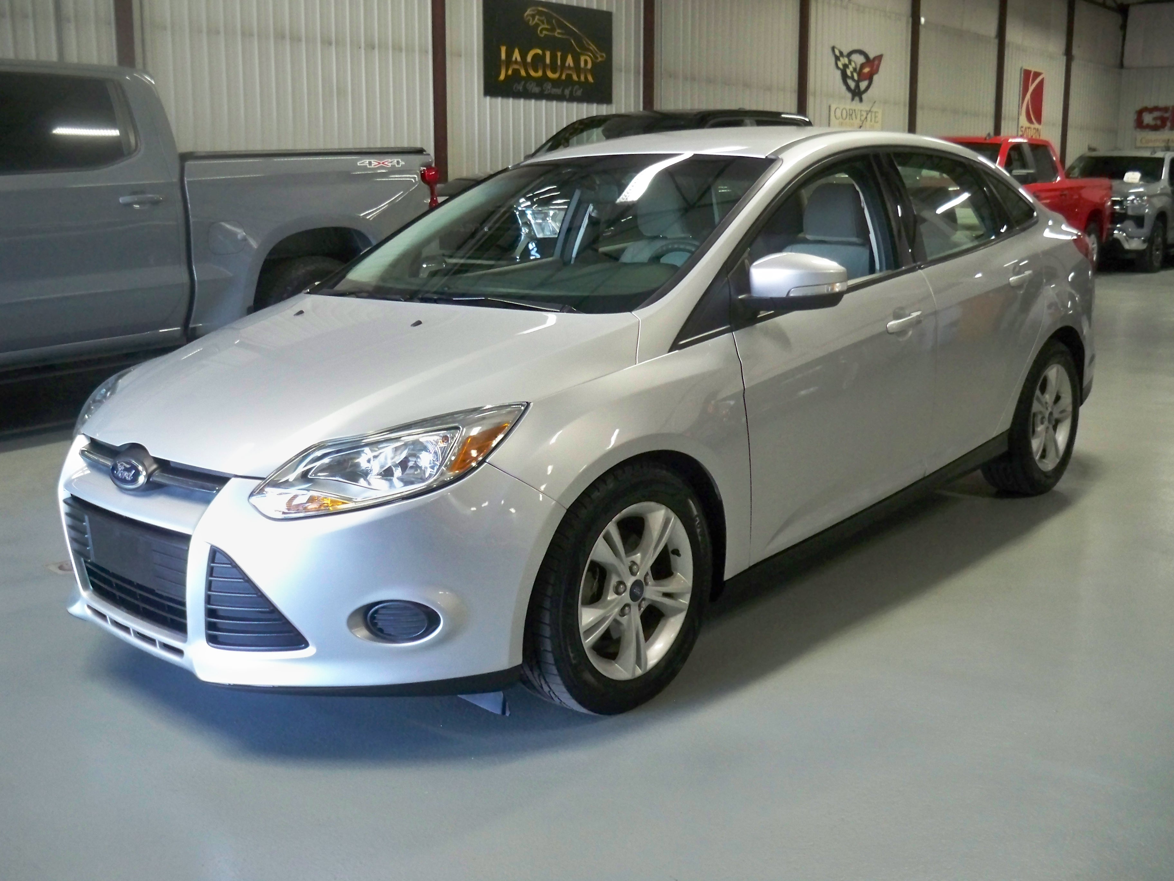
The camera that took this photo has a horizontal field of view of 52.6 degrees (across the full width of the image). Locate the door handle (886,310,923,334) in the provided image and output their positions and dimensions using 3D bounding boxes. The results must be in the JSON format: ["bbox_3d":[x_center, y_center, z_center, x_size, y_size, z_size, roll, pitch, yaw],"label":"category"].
[{"bbox_3d":[0.975,-0.369,3.633,0.050,0.042,0.190,11,17,41],"label":"door handle"}]

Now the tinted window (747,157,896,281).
[{"bbox_3d":[0.666,-0.637,3.484,0.100,0.440,0.960,-16,-2,44],"label":"tinted window"}]

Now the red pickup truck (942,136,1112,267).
[{"bbox_3d":[5.530,-3.273,16.856,2.060,1.920,5.880,9,15,39],"label":"red pickup truck"}]

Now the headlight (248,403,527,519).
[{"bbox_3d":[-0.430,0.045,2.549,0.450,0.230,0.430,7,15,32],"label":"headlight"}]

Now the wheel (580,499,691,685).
[{"bbox_3d":[0.070,0.352,2.911,0.170,0.435,0.435,11,17,41],"label":"wheel"}]

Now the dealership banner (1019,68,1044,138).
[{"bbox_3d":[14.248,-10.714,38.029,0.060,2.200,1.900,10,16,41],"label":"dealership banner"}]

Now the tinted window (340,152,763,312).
[{"bbox_3d":[-0.188,-0.648,3.602,1.340,0.150,1.000,11,41,41],"label":"tinted window"}]

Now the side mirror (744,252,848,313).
[{"bbox_3d":[0.539,-0.414,3.081,0.210,0.150,0.185,11,17,41],"label":"side mirror"}]

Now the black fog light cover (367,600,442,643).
[{"bbox_3d":[-0.397,0.389,2.559,0.150,0.092,0.075,4,14,22],"label":"black fog light cover"}]

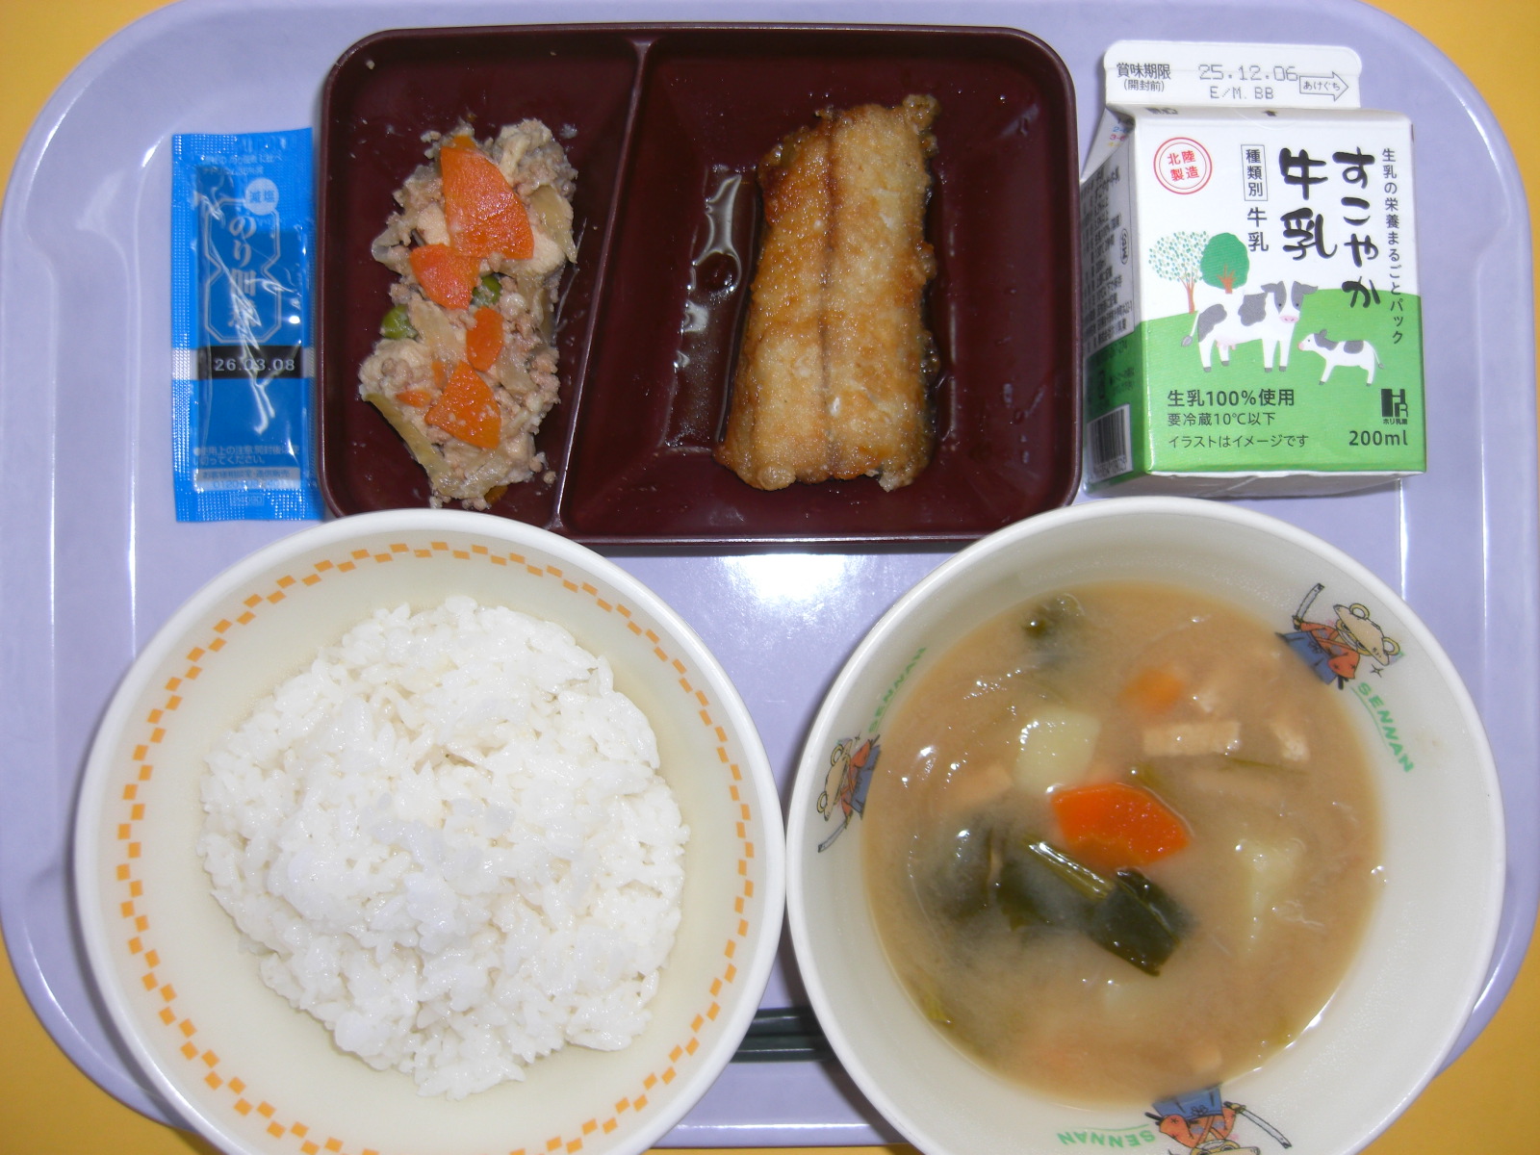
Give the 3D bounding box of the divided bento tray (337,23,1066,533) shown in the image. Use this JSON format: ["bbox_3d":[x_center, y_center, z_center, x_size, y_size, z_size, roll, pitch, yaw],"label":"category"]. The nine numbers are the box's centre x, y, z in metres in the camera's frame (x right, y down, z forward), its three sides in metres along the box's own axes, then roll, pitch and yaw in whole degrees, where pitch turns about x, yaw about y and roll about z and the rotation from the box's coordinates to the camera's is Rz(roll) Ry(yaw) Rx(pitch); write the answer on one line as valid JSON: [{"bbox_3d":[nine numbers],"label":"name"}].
[{"bbox_3d":[-0.016,-0.065,0.390,0.168,0.027,0.116,0,88,-1],"label":"divided bento tray"}]

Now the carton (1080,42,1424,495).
[{"bbox_3d":[0.105,-0.070,0.377,0.057,0.057,0.098,-1,88,-1],"label":"carton"}]

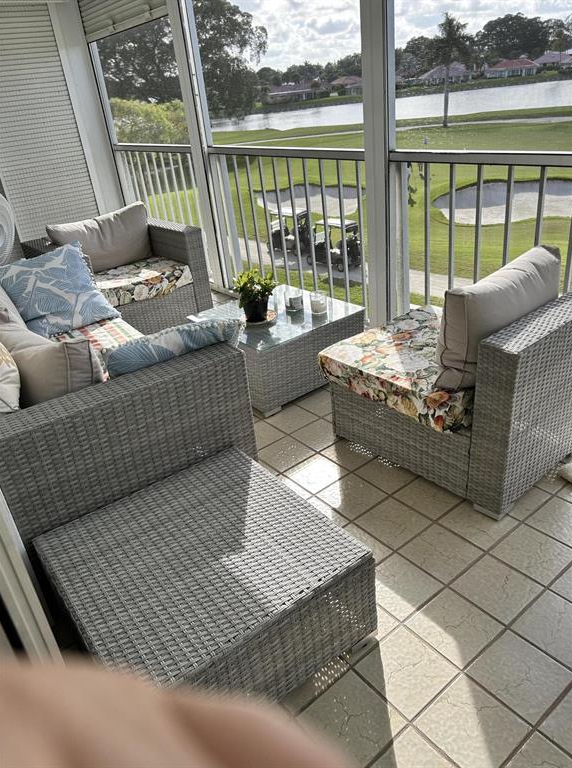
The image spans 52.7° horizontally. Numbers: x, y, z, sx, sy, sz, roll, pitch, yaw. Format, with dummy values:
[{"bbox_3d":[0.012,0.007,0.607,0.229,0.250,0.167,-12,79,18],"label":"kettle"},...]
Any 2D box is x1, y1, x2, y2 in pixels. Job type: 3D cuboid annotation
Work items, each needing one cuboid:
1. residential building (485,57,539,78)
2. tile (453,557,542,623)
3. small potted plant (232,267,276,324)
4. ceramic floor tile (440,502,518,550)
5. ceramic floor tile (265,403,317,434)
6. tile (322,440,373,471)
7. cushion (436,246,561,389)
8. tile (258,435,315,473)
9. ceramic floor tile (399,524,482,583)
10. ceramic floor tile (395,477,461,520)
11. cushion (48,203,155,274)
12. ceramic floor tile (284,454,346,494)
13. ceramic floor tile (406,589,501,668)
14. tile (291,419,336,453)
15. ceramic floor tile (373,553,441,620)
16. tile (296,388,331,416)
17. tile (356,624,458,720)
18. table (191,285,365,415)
[{"bbox_3d":[83.043,-116.296,212.414,18.240,5.980,13.000,4,29,19],"label":"residential building"},{"bbox_3d":[0.631,0.612,1.730,0.197,0.010,0.197,-24,33,-32],"label":"tile"},{"bbox_3d":[-0.162,-0.427,2.868,0.215,0.240,0.215,-7,27,-2],"label":"small potted plant"},{"bbox_3d":[0.668,0.484,1.999,0.200,0.010,0.200,-24,32,-32],"label":"ceramic floor tile"},{"bbox_3d":[0.029,0.169,2.736,0.200,0.010,0.200,-24,32,-32],"label":"ceramic floor tile"},{"bbox_3d":[0.285,0.298,2.463,0.196,0.010,0.196,-24,32,-32],"label":"tile"},{"bbox_3d":[0.786,-0.233,2.059,0.569,0.387,0.155,-24,32,-32],"label":"cushion"},{"bbox_3d":[-0.003,0.301,2.460,0.197,0.010,0.197,-24,33,-32],"label":"tile"},{"bbox_3d":[0.513,0.559,1.908,0.196,0.010,0.196,-24,32,-32],"label":"ceramic floor tile"},{"bbox_3d":[0.544,0.425,2.166,0.196,0.010,0.196,-24,32,-32],"label":"ceramic floor tile"},{"bbox_3d":[-1.217,-0.927,3.729,0.610,0.366,0.152,-24,28,-32],"label":"cushion"},{"bbox_3d":[0.125,0.366,2.333,0.200,0.010,0.200,-24,32,-32],"label":"ceramic floor tile"},{"bbox_3d":[0.474,0.684,1.624,0.197,0.010,0.197,-24,33,-32],"label":"ceramic floor tile"},{"bbox_3d":[0.156,0.234,2.612,0.196,0.010,0.196,-24,32,-32],"label":"tile"},{"bbox_3d":[0.349,0.625,1.783,0.200,0.010,0.200,-24,32,-32],"label":"ceramic floor tile"},{"bbox_3d":[0.186,0.095,2.819,0.197,0.010,0.197,-24,33,-32],"label":"tile"},{"bbox_3d":[0.318,0.759,1.528,0.200,0.010,0.200,-24,32,-32],"label":"tile"},{"bbox_3d":[-0.051,-0.215,3.104,0.676,0.353,0.672,-24,32,-32],"label":"table"}]

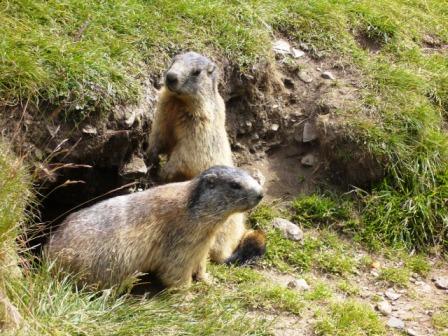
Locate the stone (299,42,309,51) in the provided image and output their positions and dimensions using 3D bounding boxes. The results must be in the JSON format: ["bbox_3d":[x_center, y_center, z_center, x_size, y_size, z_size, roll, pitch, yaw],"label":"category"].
[{"bbox_3d":[0.216,-0.331,3.700,0.027,0.018,0.023,0,20,0],"label":"stone"}]

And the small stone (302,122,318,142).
[{"bbox_3d":[0.216,-0.089,3.400,0.038,0.044,0.032,0,20,0],"label":"small stone"}]

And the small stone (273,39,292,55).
[{"bbox_3d":[0.158,-0.329,3.680,0.052,0.032,0.044,0,20,0],"label":"small stone"}]

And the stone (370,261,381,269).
[{"bbox_3d":[0.320,0.204,2.870,0.020,0.012,0.017,0,20,0],"label":"stone"}]

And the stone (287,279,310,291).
[{"bbox_3d":[0.153,0.241,2.800,0.046,0.018,0.030,0,20,0],"label":"stone"}]

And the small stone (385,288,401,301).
[{"bbox_3d":[0.341,0.256,2.750,0.031,0.015,0.026,5,21,14],"label":"small stone"}]

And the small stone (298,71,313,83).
[{"bbox_3d":[0.216,-0.242,3.600,0.036,0.026,0.031,0,20,0],"label":"small stone"}]

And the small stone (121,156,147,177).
[{"bbox_3d":[-0.216,-0.004,3.250,0.060,0.040,0.048,0,20,0],"label":"small stone"}]

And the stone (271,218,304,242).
[{"bbox_3d":[0.141,0.138,3.000,0.078,0.036,0.047,10,22,26],"label":"stone"}]

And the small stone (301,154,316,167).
[{"bbox_3d":[0.210,-0.019,3.370,0.038,0.026,0.032,0,20,0],"label":"small stone"}]

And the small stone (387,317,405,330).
[{"bbox_3d":[0.353,0.320,2.800,0.037,0.022,0.030,0,20,0],"label":"small stone"}]

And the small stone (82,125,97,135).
[{"bbox_3d":[-0.317,-0.091,3.200,0.032,0.018,0.026,0,20,0],"label":"small stone"}]

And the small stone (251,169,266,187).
[{"bbox_3d":[0.083,0.023,3.250,0.038,0.038,0.034,0,20,0],"label":"small stone"}]

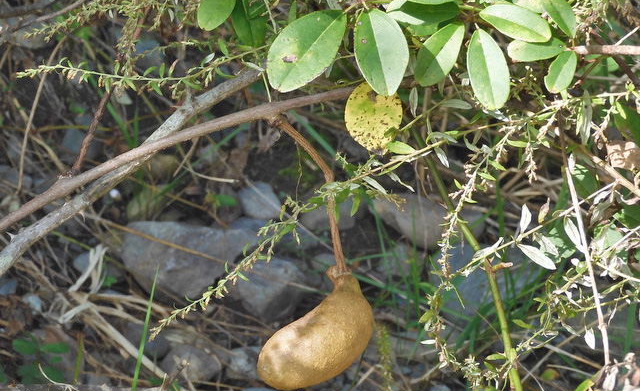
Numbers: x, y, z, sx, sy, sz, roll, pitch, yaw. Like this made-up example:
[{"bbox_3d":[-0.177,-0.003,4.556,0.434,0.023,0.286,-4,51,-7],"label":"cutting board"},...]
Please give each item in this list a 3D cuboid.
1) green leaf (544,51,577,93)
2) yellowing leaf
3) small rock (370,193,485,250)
[{"bbox_3d":[0.146,-0.074,1.050,0.016,0.008,0.033,22,65,9],"label":"green leaf"},{"bbox_3d":[0.034,-0.050,1.120,0.036,0.008,0.048,1,76,0],"label":"yellowing leaf"},{"bbox_3d":[0.093,0.023,1.480,0.101,0.037,0.051,0,32,0],"label":"small rock"}]

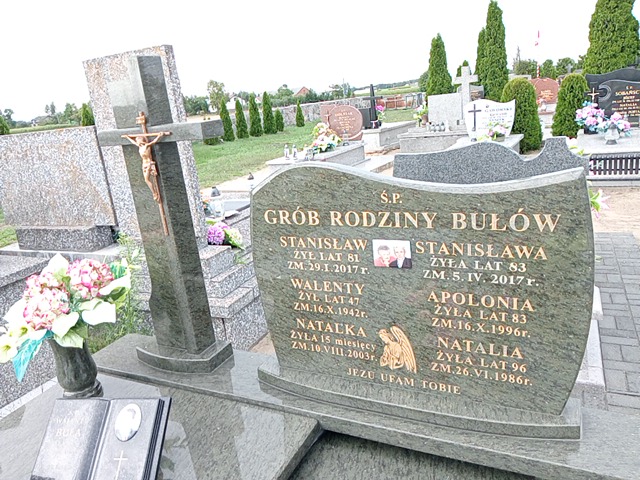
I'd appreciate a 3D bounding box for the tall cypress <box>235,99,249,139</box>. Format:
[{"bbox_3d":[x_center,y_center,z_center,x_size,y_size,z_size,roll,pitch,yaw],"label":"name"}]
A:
[{"bbox_3d":[-3.783,-5.820,24.885,0.631,1.858,0.631,-6,15,0],"label":"tall cypress"}]

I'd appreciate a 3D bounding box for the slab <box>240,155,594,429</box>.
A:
[{"bbox_3d":[0.277,0.128,1.724,1.135,0.816,0.100,2,18,29],"label":"slab"}]

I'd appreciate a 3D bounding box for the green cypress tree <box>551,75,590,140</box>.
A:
[{"bbox_3d":[6.125,-3.300,12.643,0.918,1.490,0.918,-6,15,0],"label":"green cypress tree"}]

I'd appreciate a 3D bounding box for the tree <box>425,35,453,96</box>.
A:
[{"bbox_3d":[3.835,-4.963,16.597,0.870,3.054,0.870,-6,15,0],"label":"tree"}]

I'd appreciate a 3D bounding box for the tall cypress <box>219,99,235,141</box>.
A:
[{"bbox_3d":[-3.925,-5.074,21.974,0.500,1.817,0.500,2,18,29],"label":"tall cypress"}]

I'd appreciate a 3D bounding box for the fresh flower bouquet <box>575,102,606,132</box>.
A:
[{"bbox_3d":[4.586,-2.065,8.777,0.510,0.530,0.450,1,17,25],"label":"fresh flower bouquet"}]

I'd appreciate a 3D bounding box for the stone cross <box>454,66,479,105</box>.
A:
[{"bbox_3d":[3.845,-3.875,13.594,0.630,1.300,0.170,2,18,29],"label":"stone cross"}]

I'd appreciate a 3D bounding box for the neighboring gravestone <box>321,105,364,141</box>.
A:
[{"bbox_3d":[0.513,-2.894,12.824,1.130,0.880,0.160,2,18,29],"label":"neighboring gravestone"}]

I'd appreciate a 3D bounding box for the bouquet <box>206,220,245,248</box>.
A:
[{"bbox_3d":[-0.734,-0.031,4.000,0.270,0.230,0.230,1,17,25],"label":"bouquet"}]

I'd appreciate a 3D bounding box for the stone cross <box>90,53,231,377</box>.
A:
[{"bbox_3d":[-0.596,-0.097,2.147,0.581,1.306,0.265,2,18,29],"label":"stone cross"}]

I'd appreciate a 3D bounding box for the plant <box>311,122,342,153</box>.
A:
[{"bbox_3d":[0.091,-2.328,11.727,0.660,0.600,0.580,2,18,29],"label":"plant"}]

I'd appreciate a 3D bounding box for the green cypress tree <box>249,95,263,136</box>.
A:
[{"bbox_3d":[-2.956,-5.627,23.310,0.520,1.916,0.520,-6,16,2],"label":"green cypress tree"}]

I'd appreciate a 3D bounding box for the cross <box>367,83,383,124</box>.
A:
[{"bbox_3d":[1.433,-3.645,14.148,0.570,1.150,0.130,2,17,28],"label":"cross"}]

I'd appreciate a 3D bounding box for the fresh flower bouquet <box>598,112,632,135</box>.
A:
[{"bbox_3d":[4.787,-1.871,8.400,0.530,0.350,0.380,1,17,25],"label":"fresh flower bouquet"}]

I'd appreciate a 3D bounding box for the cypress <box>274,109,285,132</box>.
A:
[{"bbox_3d":[-1.894,-5.658,24.465,0.400,1.096,0.400,-6,16,2],"label":"cypress"}]

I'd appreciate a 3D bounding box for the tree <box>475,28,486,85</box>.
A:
[{"bbox_3d":[5.872,-5.837,18.567,0.734,3.277,0.734,-6,15,0],"label":"tree"}]

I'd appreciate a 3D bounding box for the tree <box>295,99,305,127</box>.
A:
[{"bbox_3d":[-1.155,-7.323,29.923,0.524,1.548,0.524,-6,15,0],"label":"tree"}]

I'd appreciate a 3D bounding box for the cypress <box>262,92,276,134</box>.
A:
[{"bbox_3d":[-2.363,-5.763,23.545,0.550,1.910,0.550,-6,16,2],"label":"cypress"}]

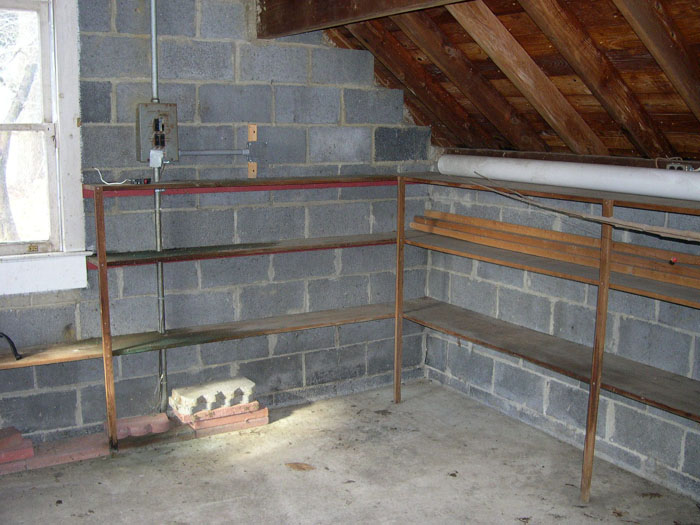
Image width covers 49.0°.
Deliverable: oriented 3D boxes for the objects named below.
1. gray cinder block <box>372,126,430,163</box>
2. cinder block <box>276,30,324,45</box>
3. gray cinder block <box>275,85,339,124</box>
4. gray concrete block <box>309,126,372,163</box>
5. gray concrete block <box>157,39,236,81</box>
[{"bbox_3d":[0.243,-0.675,4.447,0.380,0.193,0.194,-5,11,-31],"label":"gray cinder block"},{"bbox_3d":[-0.298,-1.238,4.019,0.295,0.193,0.194,-5,11,-31],"label":"cinder block"},{"bbox_3d":[-0.270,-0.836,4.107,0.396,0.193,0.194,-5,11,-31],"label":"gray cinder block"},{"bbox_3d":[-0.099,-0.647,4.244,0.396,0.193,0.194,-5,11,-31],"label":"gray concrete block"},{"bbox_3d":[-0.774,-0.966,3.716,0.397,0.194,0.190,-5,12,-31],"label":"gray concrete block"}]

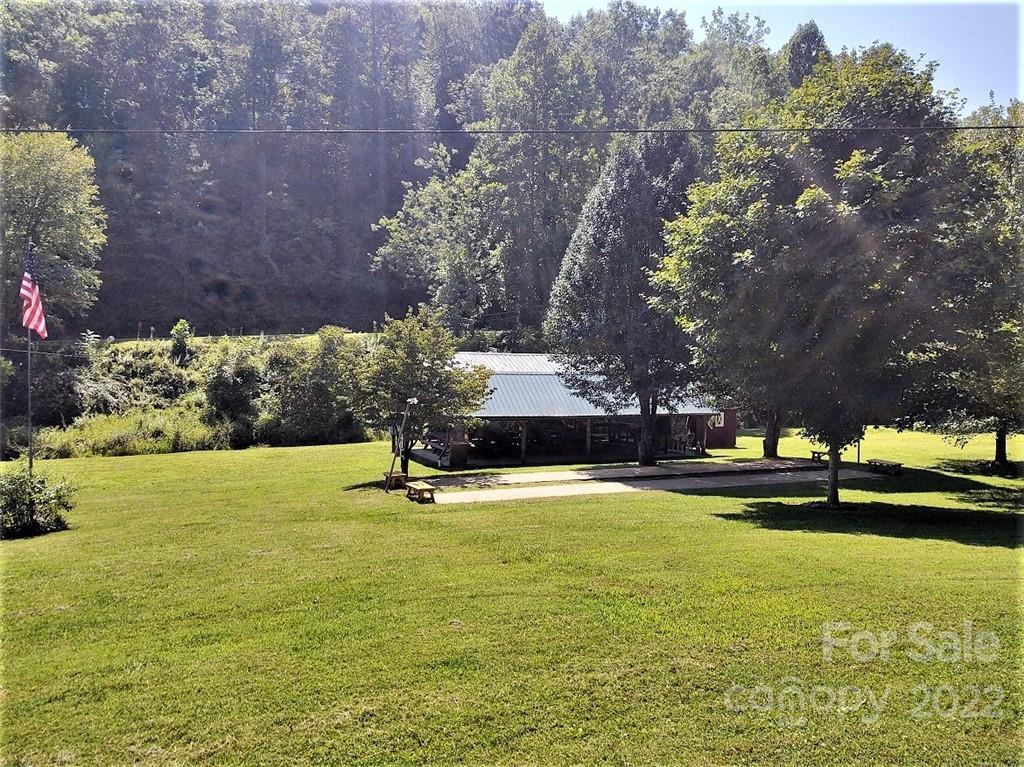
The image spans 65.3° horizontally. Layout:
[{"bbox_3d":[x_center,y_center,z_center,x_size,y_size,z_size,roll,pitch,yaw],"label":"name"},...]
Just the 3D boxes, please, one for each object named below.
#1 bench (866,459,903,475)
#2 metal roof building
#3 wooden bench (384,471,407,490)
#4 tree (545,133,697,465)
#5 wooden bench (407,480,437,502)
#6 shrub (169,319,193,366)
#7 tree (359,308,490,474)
[{"bbox_3d":[14.800,3.340,31.700,0.540,0.450,1.400,0,0,-24],"label":"bench"},{"bbox_3d":[1.750,1.050,38.400,13.700,5.000,9.200,0,0,-24],"label":"metal roof building"},{"bbox_3d":[-4.000,3.340,27.400,0.560,0.450,1.300,0,0,-24],"label":"wooden bench"},{"bbox_3d":[5.600,-3.750,34.900,8.300,14.600,8.300,0,0,0],"label":"tree"},{"bbox_3d":[-2.790,3.320,24.200,0.560,0.450,1.400,0,0,-24],"label":"wooden bench"},{"bbox_3d":[-21.600,-2.600,52.000,1.600,3.100,1.600,0,0,0],"label":"shrub"},{"bbox_3d":[-3.350,0.400,30.100,4.900,6.400,4.800,0,0,0],"label":"tree"}]

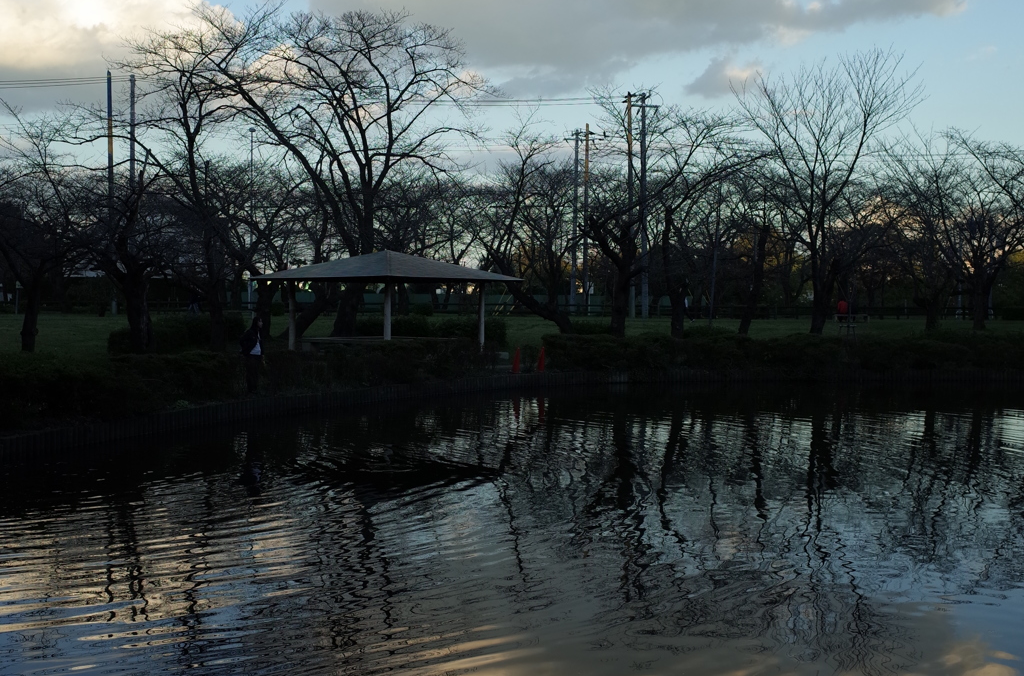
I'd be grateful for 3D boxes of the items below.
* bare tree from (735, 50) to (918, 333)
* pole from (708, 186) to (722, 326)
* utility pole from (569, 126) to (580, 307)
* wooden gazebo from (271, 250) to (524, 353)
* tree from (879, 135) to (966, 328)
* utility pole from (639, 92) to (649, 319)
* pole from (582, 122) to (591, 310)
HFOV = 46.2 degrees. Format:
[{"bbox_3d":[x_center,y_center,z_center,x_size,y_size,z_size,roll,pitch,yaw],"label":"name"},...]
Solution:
[{"bbox_3d":[10.977,-5.087,41.884,6.400,9.880,5.800,0,1,0],"label":"bare tree"},{"bbox_3d":[7.953,-3.232,46.933,0.220,5.670,0.220,4,1,0],"label":"pole"},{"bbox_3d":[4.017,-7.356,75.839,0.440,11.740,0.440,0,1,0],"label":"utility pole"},{"bbox_3d":[-3.736,-1.052,35.986,5.800,3.160,5.800,2,2,38],"label":"wooden gazebo"},{"bbox_3d":[16.022,-4.124,46.909,3.600,7.640,3.500,0,1,0],"label":"tree"},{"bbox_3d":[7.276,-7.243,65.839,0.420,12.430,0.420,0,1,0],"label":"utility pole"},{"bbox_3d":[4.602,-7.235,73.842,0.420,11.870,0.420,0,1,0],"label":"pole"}]

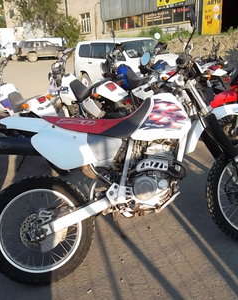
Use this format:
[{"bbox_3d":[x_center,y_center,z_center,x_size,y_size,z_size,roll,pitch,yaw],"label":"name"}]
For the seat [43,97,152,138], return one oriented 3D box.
[{"bbox_3d":[-0.118,-0.172,1.958,0.700,0.230,0.250,-8,-1,-10],"label":"seat"}]

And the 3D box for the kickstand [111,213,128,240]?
[{"bbox_3d":[0.003,0.523,2.159,0.060,0.330,0.060,-21,34,-1],"label":"kickstand"}]

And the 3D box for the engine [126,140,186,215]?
[{"bbox_3d":[0.221,0.172,2.005,0.360,0.420,0.360,-8,-1,-10],"label":"engine"}]

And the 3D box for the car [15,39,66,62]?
[{"bbox_3d":[-6.663,-8.507,27.000,4.400,1.740,1.730,-16,22,-35],"label":"car"}]

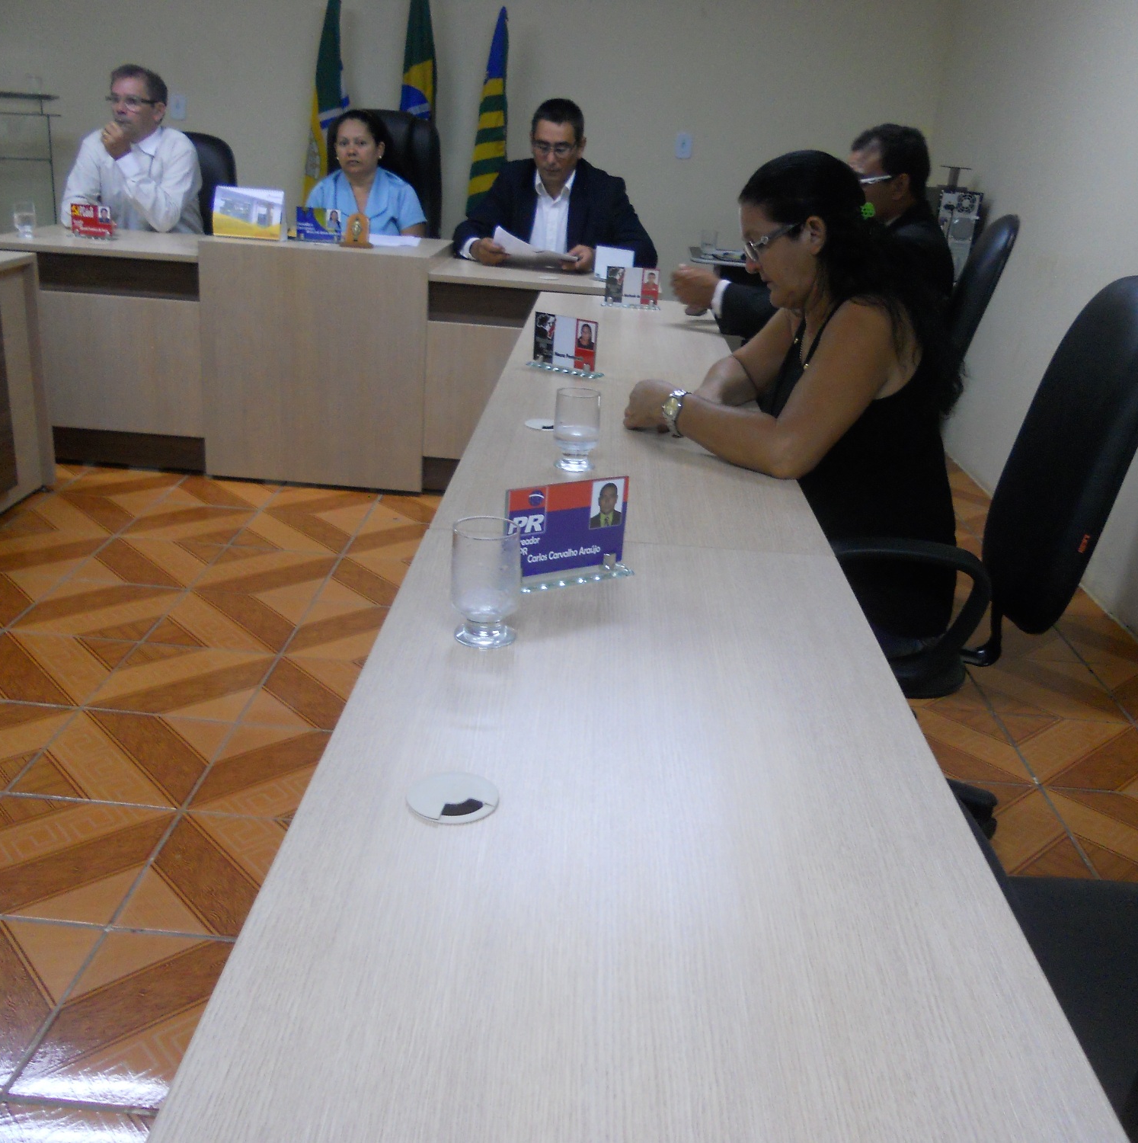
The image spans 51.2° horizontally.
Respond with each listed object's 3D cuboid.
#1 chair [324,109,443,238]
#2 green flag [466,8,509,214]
[{"bbox_3d":[-0.810,-1.209,4.806,0.620,1.250,0.700,5,21,2],"label":"chair"},{"bbox_3d":[-0.380,-1.972,5.428,0.260,1.100,0.180,5,21,1],"label":"green flag"}]

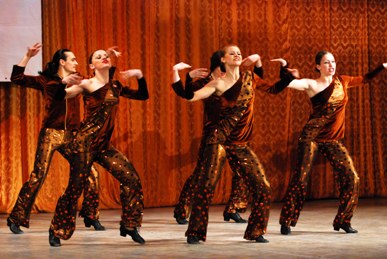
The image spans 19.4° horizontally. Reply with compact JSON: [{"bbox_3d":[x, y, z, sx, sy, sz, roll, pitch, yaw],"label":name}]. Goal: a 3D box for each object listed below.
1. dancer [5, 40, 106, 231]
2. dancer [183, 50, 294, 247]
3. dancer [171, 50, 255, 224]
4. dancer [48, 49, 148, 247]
[{"bbox_3d":[-1.198,0.070,9.950,0.860,1.670,0.600,-2,3,-42],"label":"dancer"},{"bbox_3d":[0.360,0.123,9.250,0.950,1.630,0.580,-1,3,-28],"label":"dancer"},{"bbox_3d":[0.186,0.074,10.500,0.820,1.610,0.560,-2,3,-38],"label":"dancer"},{"bbox_3d":[-0.769,0.146,9.150,0.820,1.600,0.600,-2,3,-32],"label":"dancer"}]

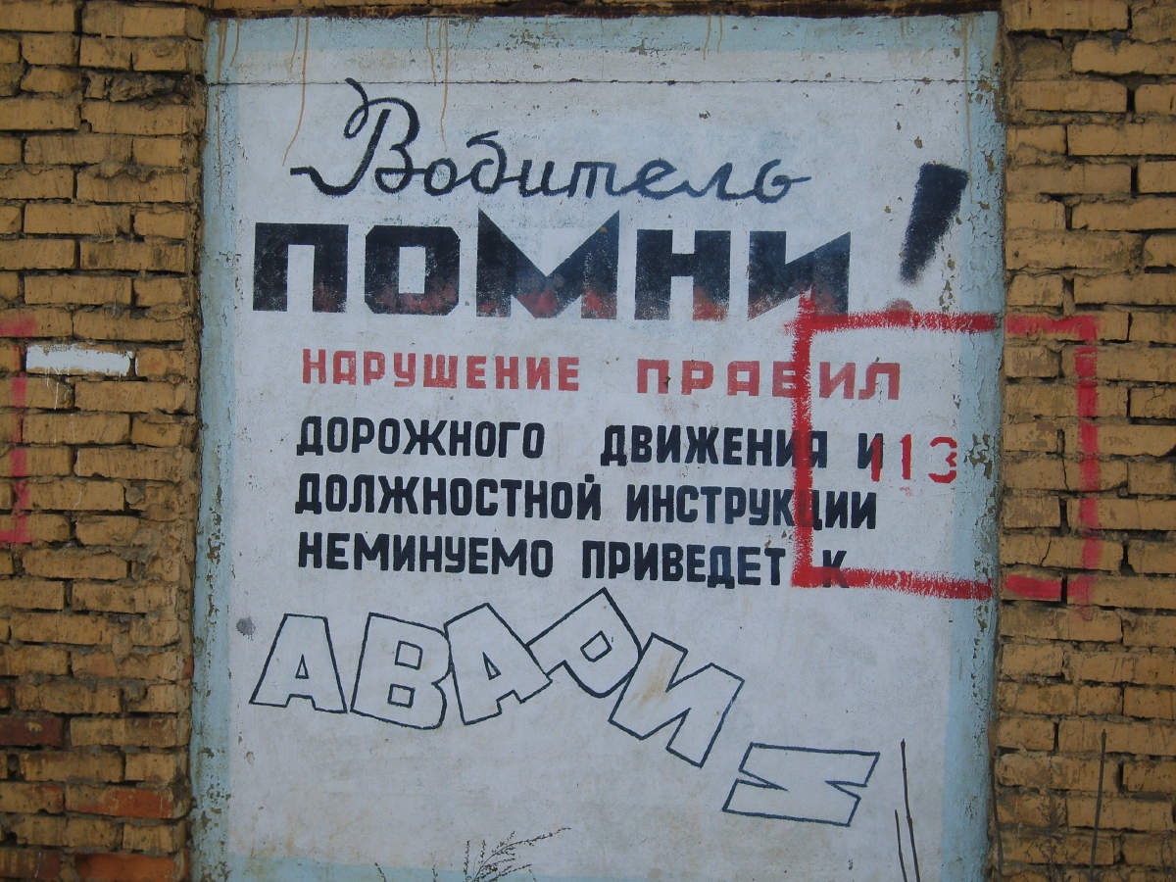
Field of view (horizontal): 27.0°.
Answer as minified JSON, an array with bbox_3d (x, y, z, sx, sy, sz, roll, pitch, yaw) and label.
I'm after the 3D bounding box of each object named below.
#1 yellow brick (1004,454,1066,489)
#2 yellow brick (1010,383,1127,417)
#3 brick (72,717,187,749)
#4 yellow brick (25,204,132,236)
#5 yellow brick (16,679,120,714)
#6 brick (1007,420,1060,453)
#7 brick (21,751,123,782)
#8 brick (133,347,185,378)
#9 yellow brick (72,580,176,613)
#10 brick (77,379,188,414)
[{"bbox_3d":[0.948,0.065,5.192,0.130,0.065,0.120,1,1,9],"label":"yellow brick"},{"bbox_3d":[1.012,-0.085,5.180,0.250,0.065,0.120,1,1,9],"label":"yellow brick"},{"bbox_3d":[-1.020,0.650,5.502,0.250,0.066,0.120,1,0,8],"label":"brick"},{"bbox_3d":[-1.135,-0.497,5.555,0.250,0.065,0.120,1,1,11],"label":"yellow brick"},{"bbox_3d":[-1.163,0.577,5.582,0.251,0.069,0.120,1,2,10],"label":"yellow brick"},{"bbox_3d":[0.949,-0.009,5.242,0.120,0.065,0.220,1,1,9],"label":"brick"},{"bbox_3d":[-1.167,0.743,5.637,0.250,0.065,0.120,1,1,10],"label":"brick"},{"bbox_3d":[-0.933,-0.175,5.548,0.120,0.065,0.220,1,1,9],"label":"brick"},{"bbox_3d":[-1.027,0.349,5.546,0.250,0.065,0.120,1,1,11],"label":"yellow brick"},{"bbox_3d":[-1.010,-0.098,5.503,0.253,0.066,0.120,1,0,8],"label":"brick"}]

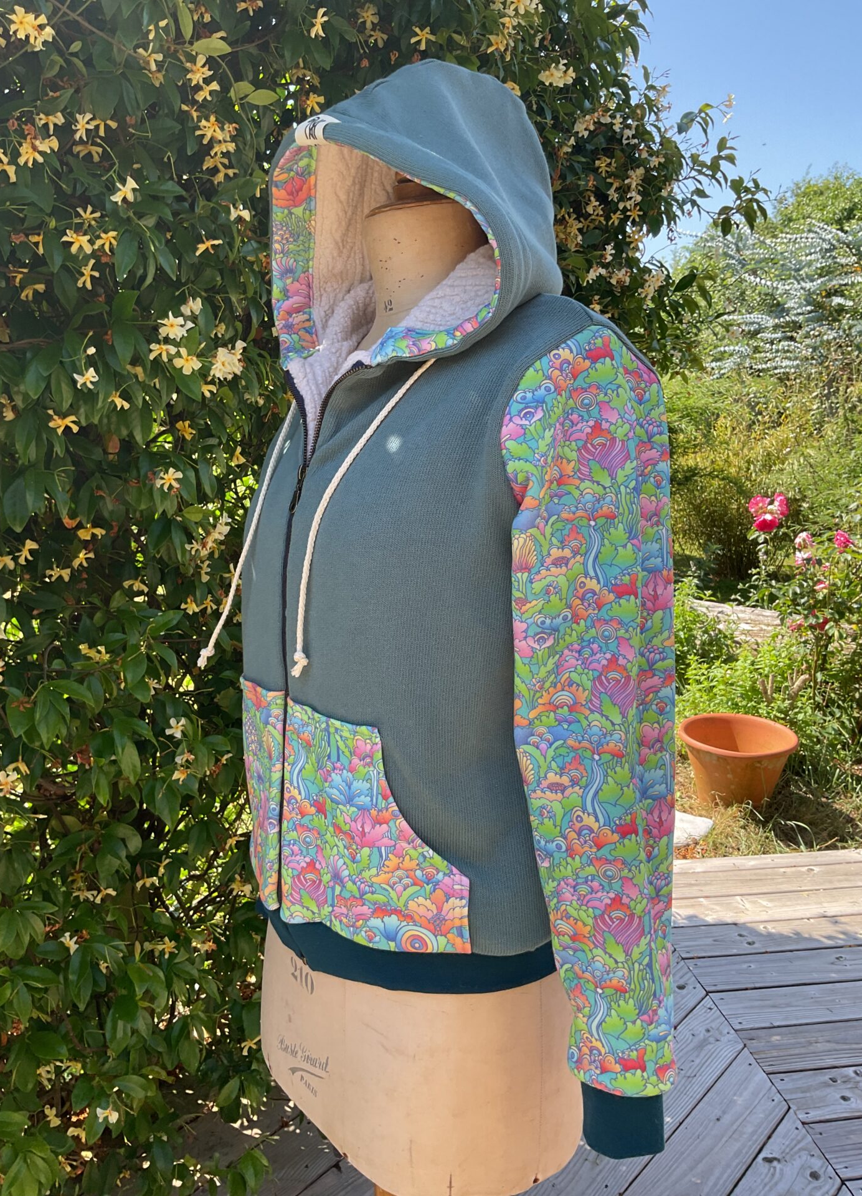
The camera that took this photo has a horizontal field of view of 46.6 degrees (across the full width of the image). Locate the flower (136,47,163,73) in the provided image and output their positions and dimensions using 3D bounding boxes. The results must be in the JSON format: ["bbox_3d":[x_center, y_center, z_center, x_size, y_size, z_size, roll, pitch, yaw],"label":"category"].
[{"bbox_3d":[-0.314,-0.601,1.119,0.029,0.028,0.020,-2,-5,-11],"label":"flower"}]

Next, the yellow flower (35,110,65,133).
[{"bbox_3d":[-0.412,-0.514,1.083,0.031,0.025,0.020,-2,14,-13],"label":"yellow flower"}]

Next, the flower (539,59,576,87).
[{"bbox_3d":[0.169,-0.705,1.345,0.049,0.028,0.028,1,10,7],"label":"flower"}]

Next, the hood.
[{"bbox_3d":[-0.011,-0.292,0.839,0.270,0.290,0.230,-11,17,-43],"label":"hood"}]

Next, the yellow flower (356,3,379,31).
[{"bbox_3d":[-0.077,-0.709,1.223,0.027,0.024,0.019,-1,10,-3],"label":"yellow flower"}]

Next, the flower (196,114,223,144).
[{"bbox_3d":[-0.251,-0.532,1.138,0.030,0.026,0.024,-2,10,-12],"label":"flower"}]

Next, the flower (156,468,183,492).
[{"bbox_3d":[-0.308,-0.140,1.183,0.030,0.030,0.019,-3,10,-14],"label":"flower"}]

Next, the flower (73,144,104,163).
[{"bbox_3d":[-0.389,-0.505,1.138,0.035,0.015,0.019,-3,10,-18],"label":"flower"}]

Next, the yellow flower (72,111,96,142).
[{"bbox_3d":[-0.381,-0.517,1.101,0.026,0.033,0.020,-6,9,-28],"label":"yellow flower"}]

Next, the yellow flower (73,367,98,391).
[{"bbox_3d":[-0.403,-0.255,1.169,0.027,0.029,0.019,-3,10,-18],"label":"yellow flower"}]

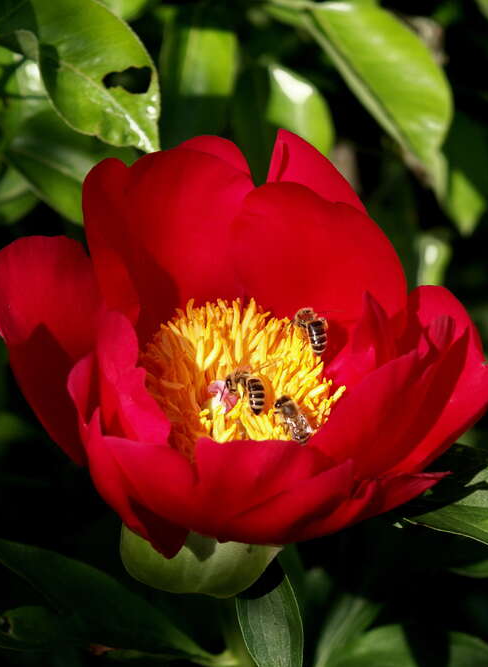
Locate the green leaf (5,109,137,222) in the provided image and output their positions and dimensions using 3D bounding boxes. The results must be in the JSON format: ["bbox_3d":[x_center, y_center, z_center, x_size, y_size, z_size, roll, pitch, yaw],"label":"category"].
[{"bbox_3d":[-0.045,-0.045,0.735,0.040,0.010,0.034,11,56,0],"label":"green leaf"}]

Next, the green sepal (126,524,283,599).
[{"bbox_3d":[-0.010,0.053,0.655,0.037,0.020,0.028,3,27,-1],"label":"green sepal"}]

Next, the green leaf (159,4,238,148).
[{"bbox_3d":[-0.013,-0.073,0.790,0.022,0.044,0.010,0,-6,-3],"label":"green leaf"}]

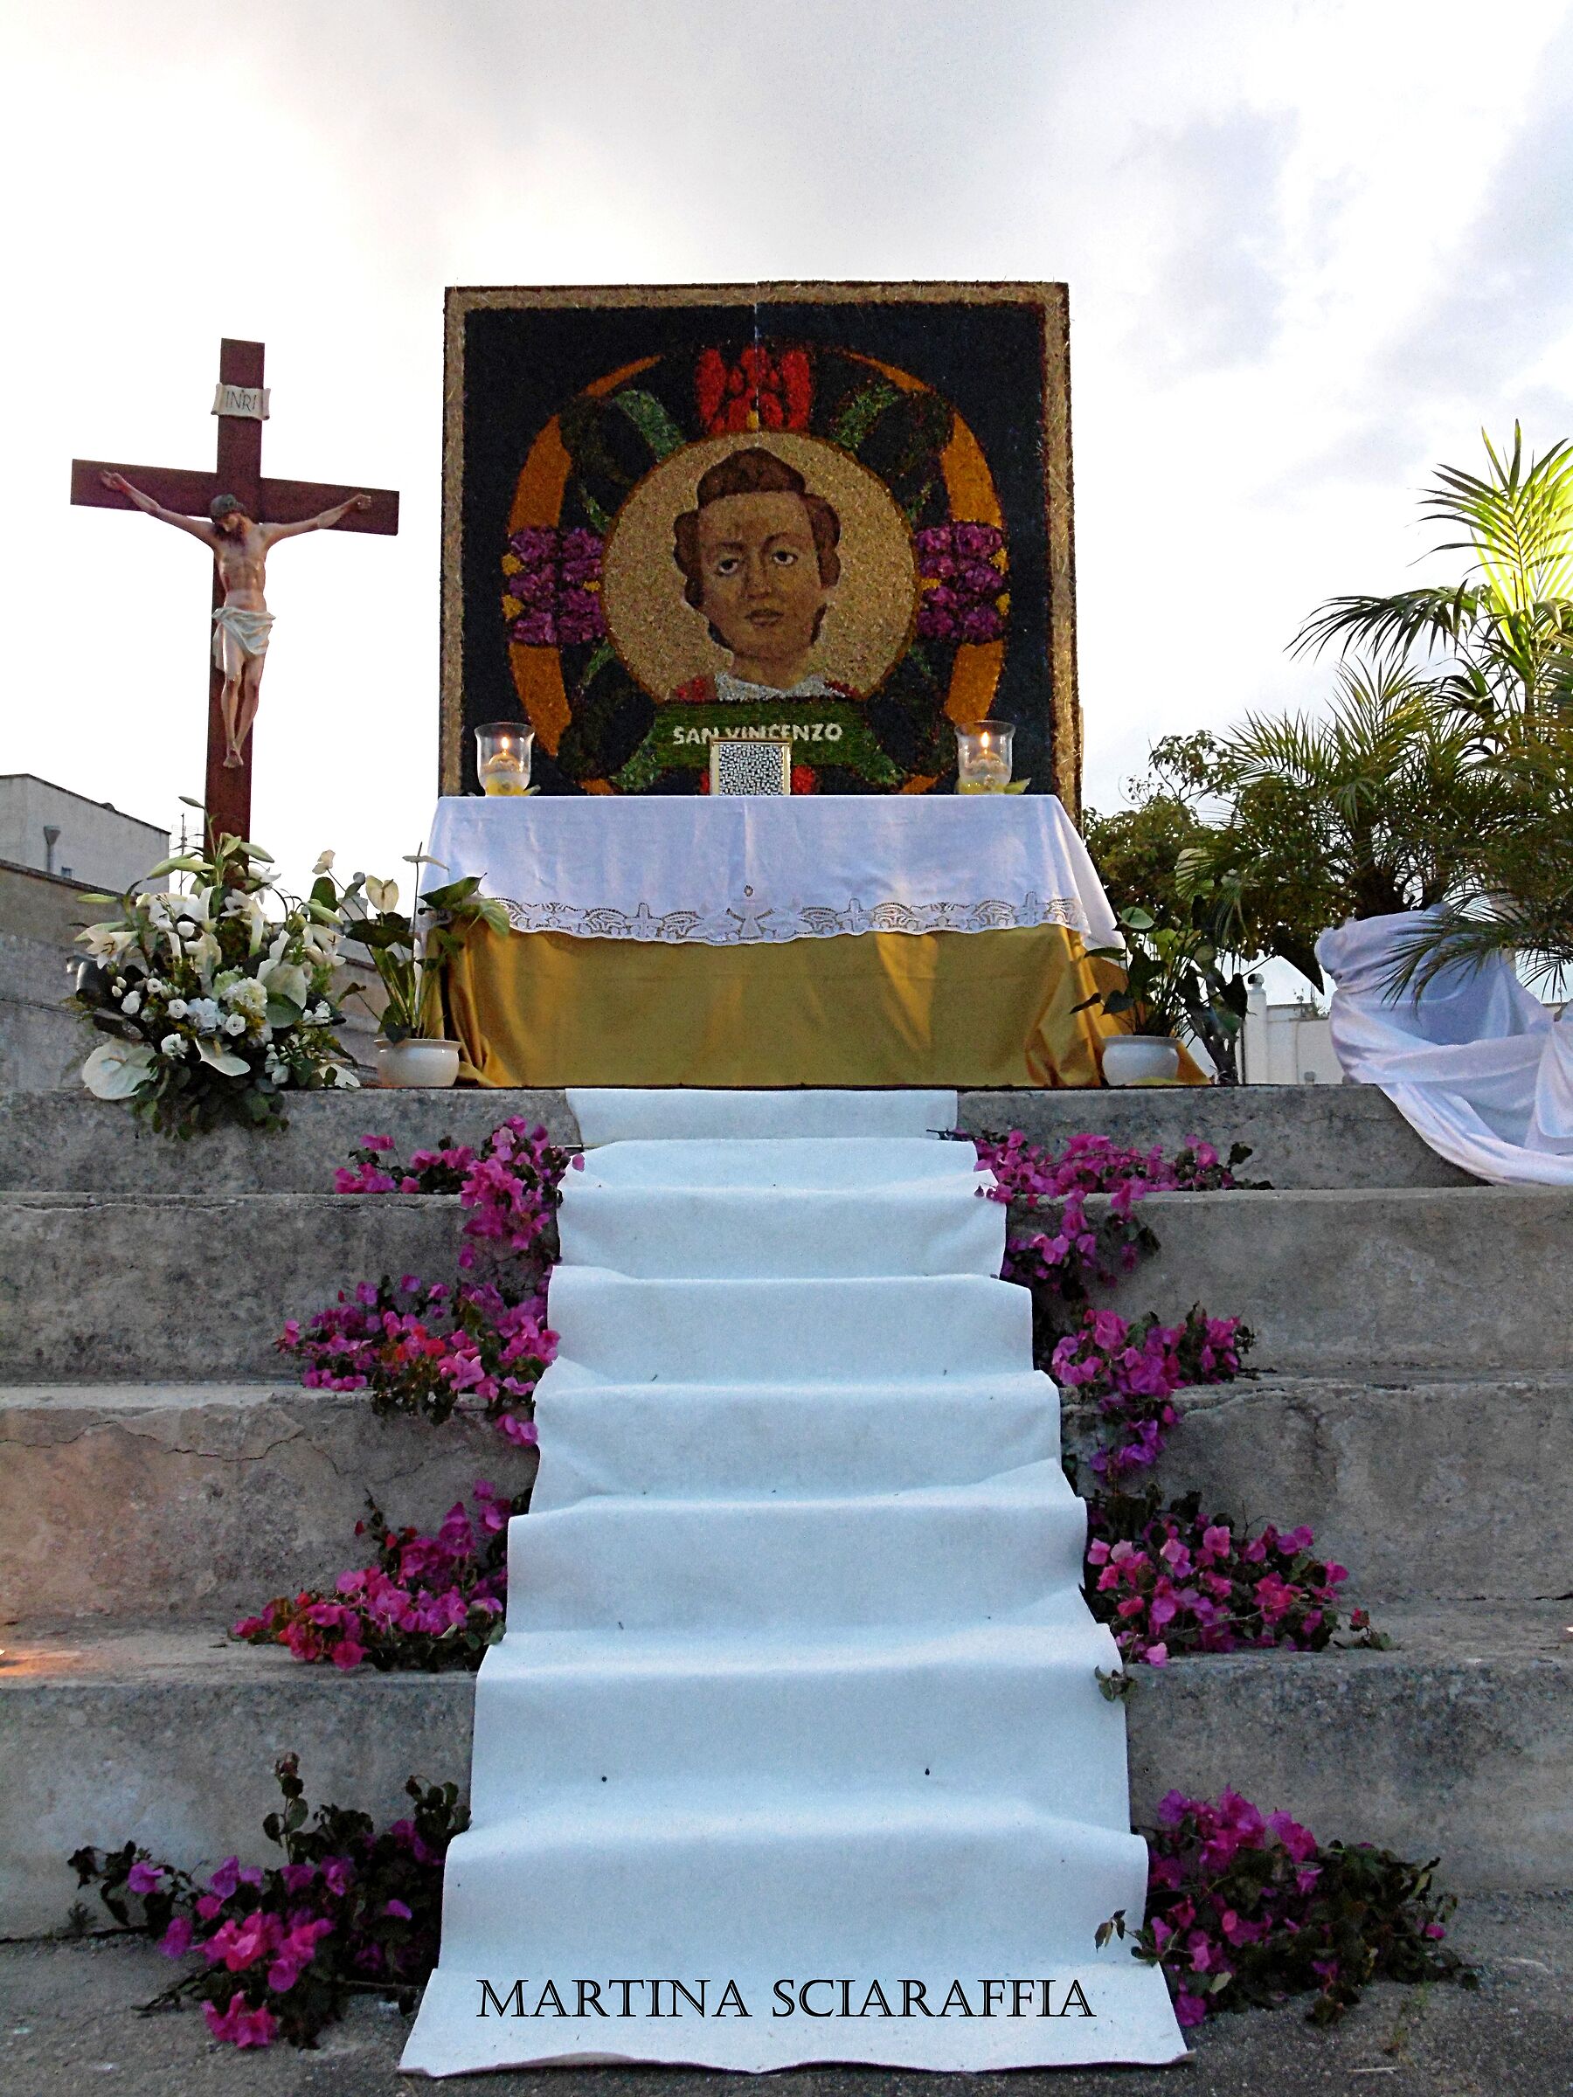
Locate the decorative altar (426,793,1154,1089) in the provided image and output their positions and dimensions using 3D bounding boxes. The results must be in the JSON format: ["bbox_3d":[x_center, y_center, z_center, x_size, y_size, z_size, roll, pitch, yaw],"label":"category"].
[{"bbox_3d":[-0.030,-0.265,7.610,1.850,0.795,0.780,0,-6,-3],"label":"decorative altar"}]

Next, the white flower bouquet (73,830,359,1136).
[{"bbox_3d":[-1.500,-0.189,7.022,0.750,0.848,0.580,0,-6,-8],"label":"white flower bouquet"}]

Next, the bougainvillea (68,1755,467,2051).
[{"bbox_3d":[-0.746,1.209,3.873,0.560,0.293,0.480,0,-6,-6],"label":"bougainvillea"}]

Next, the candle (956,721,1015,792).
[{"bbox_3d":[0.561,-0.801,7.511,0.167,0.225,0.167,0,-6,-3],"label":"candle"}]

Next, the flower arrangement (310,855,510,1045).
[{"bbox_3d":[-1.007,-0.256,7.138,0.520,0.562,0.460,0,-6,-6],"label":"flower arrangement"}]

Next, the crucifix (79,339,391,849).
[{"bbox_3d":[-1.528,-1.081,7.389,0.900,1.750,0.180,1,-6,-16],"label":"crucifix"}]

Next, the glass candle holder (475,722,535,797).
[{"bbox_3d":[-0.790,-0.793,7.491,0.167,0.227,0.167,0,-6,-3],"label":"glass candle holder"}]

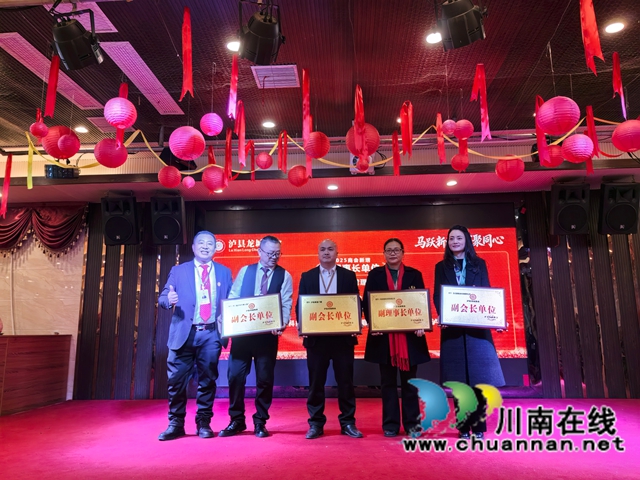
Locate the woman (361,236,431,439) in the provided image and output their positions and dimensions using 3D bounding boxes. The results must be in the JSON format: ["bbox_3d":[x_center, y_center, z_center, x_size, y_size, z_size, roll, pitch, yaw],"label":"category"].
[{"bbox_3d":[0.635,0.779,4.191,0.540,1.618,0.380,-2,-11,7],"label":"woman"}]

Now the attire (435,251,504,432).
[{"bbox_3d":[1.208,0.834,4.102,0.560,1.424,0.370,-3,-12,11],"label":"attire"}]

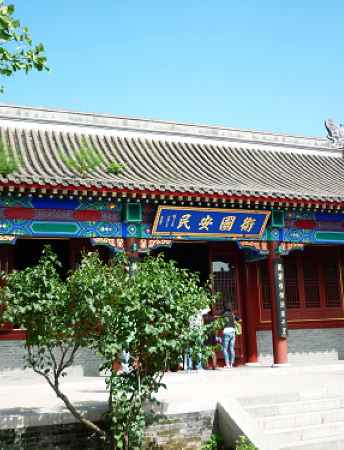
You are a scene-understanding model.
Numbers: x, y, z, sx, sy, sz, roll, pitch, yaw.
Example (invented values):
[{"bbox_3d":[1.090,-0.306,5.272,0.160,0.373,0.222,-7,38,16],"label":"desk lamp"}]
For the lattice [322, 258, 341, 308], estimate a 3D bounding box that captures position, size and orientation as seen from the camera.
[{"bbox_3d":[4.642,1.673,16.612,0.505,1.441,0.070,2,-11,-21],"label":"lattice"}]

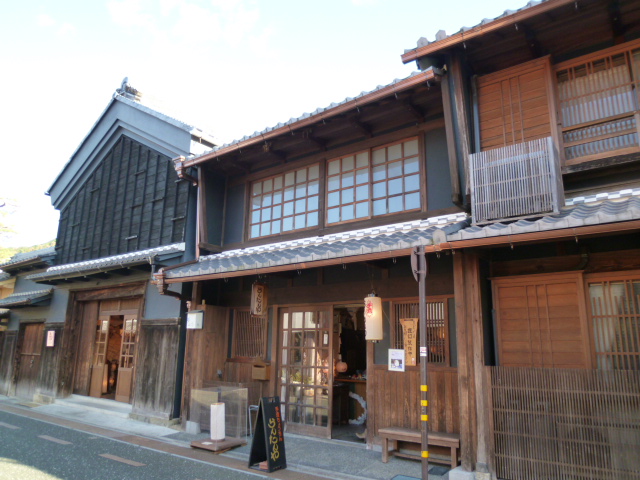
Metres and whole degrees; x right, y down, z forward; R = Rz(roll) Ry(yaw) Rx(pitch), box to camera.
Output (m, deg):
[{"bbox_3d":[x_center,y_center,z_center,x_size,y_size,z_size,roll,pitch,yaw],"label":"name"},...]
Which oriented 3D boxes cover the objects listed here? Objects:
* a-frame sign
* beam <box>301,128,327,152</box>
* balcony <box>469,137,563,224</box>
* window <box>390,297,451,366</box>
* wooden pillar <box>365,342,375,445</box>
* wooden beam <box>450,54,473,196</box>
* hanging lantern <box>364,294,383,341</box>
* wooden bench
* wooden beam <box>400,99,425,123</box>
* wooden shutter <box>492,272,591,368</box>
[{"bbox_3d":[-0.676,2.549,5.903,0.352,0.872,0.337,-9,-18,35],"label":"a-frame sign"},{"bbox_3d":[-0.117,-1.762,7.764,0.133,0.214,0.592,-9,-18,35],"label":"beam"},{"bbox_3d":[2.421,-0.647,5.507,0.964,0.928,0.459,-9,-18,35],"label":"balcony"},{"bbox_3d":[1.479,1.365,6.533,0.893,0.964,0.082,-9,-18,35],"label":"window"},{"bbox_3d":[0.736,2.020,6.397,0.125,1.840,0.120,-8,-16,36],"label":"wooden pillar"},{"bbox_3d":[1.933,-1.581,5.979,0.117,2.111,0.122,-9,-18,35],"label":"wooden beam"},{"bbox_3d":[0.718,1.036,5.930,0.245,0.610,0.245,1,-13,0],"label":"hanging lantern"},{"bbox_3d":[1.229,2.556,5.442,0.980,0.370,0.310,-7,-15,31],"label":"wooden bench"},{"bbox_3d":[1.348,-1.902,6.464,0.120,0.140,0.600,-8,-16,36],"label":"wooden beam"},{"bbox_3d":[2.647,0.998,5.385,1.020,1.137,0.112,-9,-18,35],"label":"wooden shutter"}]

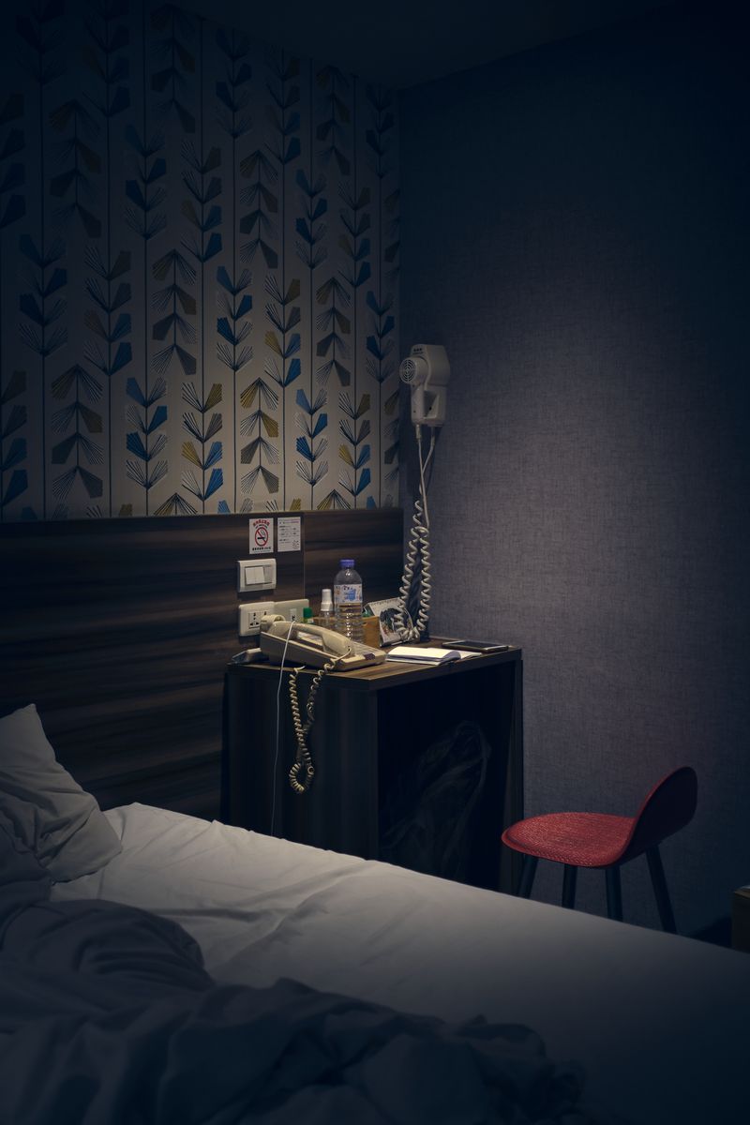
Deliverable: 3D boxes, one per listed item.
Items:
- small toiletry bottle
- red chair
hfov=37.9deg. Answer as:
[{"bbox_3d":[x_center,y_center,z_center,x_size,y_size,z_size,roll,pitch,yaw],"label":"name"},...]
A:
[{"bbox_3d":[-0.120,0.148,2.686,0.040,0.165,0.040,0,4,0],"label":"small toiletry bottle"},{"bbox_3d":[0.491,0.713,2.308,0.400,0.615,0.380,4,5,42],"label":"red chair"}]

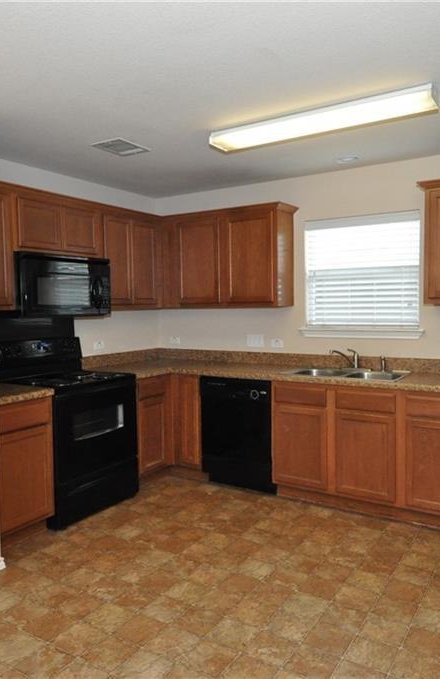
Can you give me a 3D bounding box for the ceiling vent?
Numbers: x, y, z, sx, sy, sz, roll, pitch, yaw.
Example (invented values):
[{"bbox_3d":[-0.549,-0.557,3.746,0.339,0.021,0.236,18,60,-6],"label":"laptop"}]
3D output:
[{"bbox_3d":[-0.642,-1.238,3.323,0.240,0.021,0.282,1,4,33],"label":"ceiling vent"}]

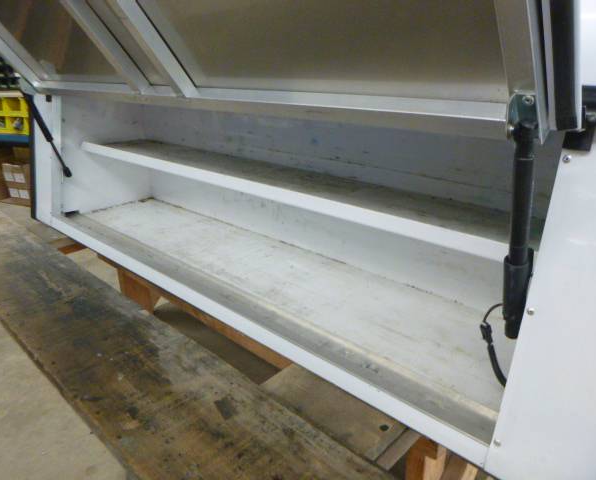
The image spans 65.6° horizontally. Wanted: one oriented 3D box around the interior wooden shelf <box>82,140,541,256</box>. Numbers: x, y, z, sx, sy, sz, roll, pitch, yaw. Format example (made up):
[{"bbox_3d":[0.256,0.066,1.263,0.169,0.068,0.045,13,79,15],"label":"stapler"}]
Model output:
[{"bbox_3d":[-0.120,-0.198,1.339,1.665,0.036,0.262,18,28,39],"label":"interior wooden shelf"}]

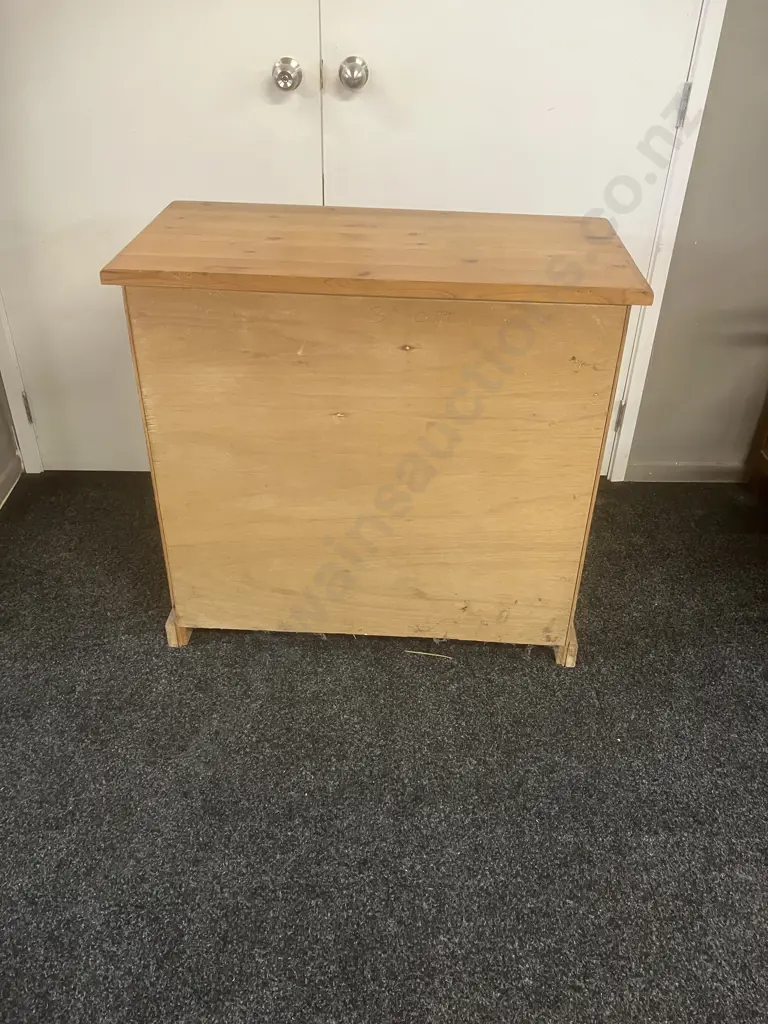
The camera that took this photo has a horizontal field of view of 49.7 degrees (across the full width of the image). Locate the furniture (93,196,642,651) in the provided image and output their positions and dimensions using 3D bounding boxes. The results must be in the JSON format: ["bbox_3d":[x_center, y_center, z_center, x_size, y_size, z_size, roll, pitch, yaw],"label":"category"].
[{"bbox_3d":[-0.011,-0.148,1.706,0.872,0.810,0.442,3,34,2],"label":"furniture"}]

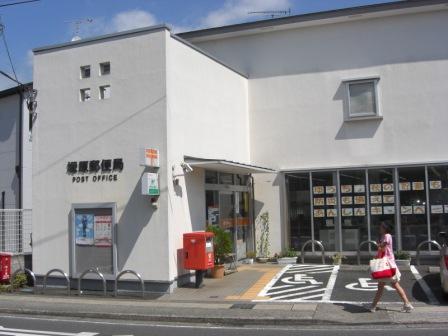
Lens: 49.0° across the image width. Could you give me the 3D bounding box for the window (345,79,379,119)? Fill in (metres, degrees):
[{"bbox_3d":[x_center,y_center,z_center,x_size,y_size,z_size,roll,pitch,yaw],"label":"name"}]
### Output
[{"bbox_3d":[4.145,-2.086,14.863,0.892,1.158,0.280,-3,-4,23],"label":"window"}]

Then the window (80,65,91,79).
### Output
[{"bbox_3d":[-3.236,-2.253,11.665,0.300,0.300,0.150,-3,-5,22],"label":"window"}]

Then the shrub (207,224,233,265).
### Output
[{"bbox_3d":[-0.153,1.960,12.550,0.700,1.000,0.680,-1,-4,0],"label":"shrub"}]

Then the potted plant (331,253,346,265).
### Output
[{"bbox_3d":[3.294,2.610,14.150,0.450,0.360,0.380,-3,-4,19],"label":"potted plant"}]

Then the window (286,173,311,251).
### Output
[{"bbox_3d":[2.312,1.324,14.894,0.760,2.400,0.080,-3,-4,19],"label":"window"}]

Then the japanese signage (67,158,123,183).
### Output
[{"bbox_3d":[-3.157,0.075,11.978,1.623,0.542,0.070,-3,-4,23],"label":"japanese signage"}]

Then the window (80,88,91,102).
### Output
[{"bbox_3d":[-3.472,-1.811,12.327,0.309,0.343,0.120,-3,-4,23],"label":"window"}]

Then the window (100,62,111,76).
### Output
[{"bbox_3d":[-2.848,-2.395,11.975,0.300,0.330,0.120,-3,-4,24],"label":"window"}]

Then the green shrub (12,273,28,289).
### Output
[{"bbox_3d":[-5.135,2.839,12.410,0.380,0.380,0.360,-3,-4,23],"label":"green shrub"}]

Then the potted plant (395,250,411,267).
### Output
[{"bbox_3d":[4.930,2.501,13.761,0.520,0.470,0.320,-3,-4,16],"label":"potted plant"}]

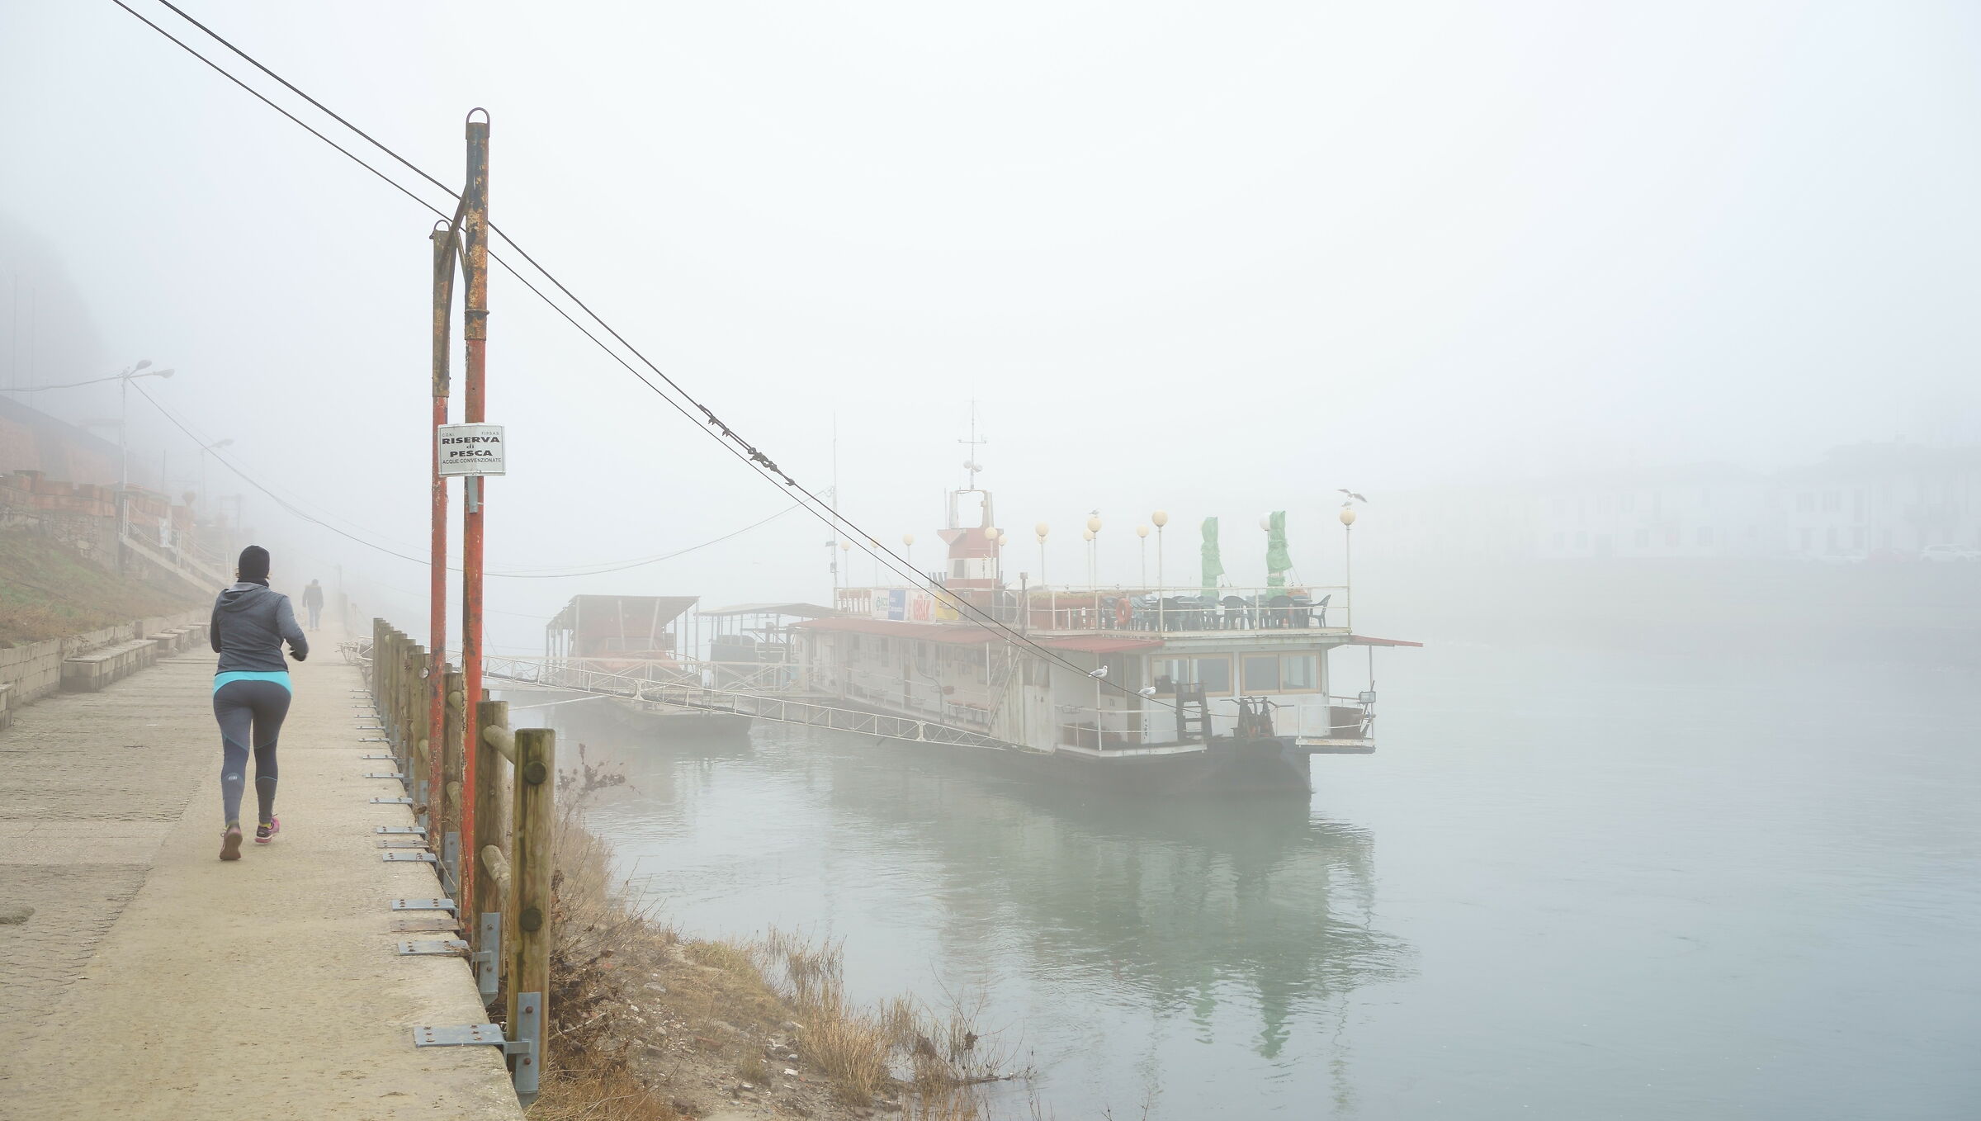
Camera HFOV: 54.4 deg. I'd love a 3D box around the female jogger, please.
[{"bbox_3d":[-3.911,0.745,10.300,0.500,1.660,0.620,1,-1,-19],"label":"female jogger"}]

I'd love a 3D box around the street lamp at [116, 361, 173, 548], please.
[{"bbox_3d":[-21.120,-2.585,48.000,1.250,4.750,0.800,1,-1,-12],"label":"street lamp"}]

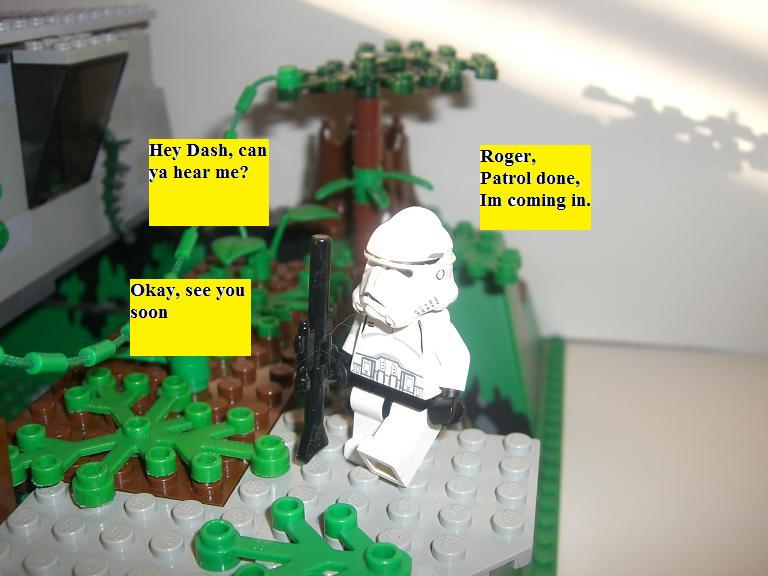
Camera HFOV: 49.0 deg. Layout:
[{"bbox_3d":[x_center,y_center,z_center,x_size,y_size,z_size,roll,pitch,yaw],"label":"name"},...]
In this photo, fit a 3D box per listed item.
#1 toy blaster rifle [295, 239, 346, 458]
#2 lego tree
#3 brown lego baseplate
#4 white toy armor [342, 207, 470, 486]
[{"bbox_3d":[-0.011,0.010,0.136,0.004,0.038,0.012,15,19,36],"label":"toy blaster rifle"},{"bbox_3d":[-0.004,-0.039,0.254,0.072,0.067,0.055,0,19,0],"label":"lego tree"},{"bbox_3d":[-0.038,0.026,0.144,0.048,0.005,0.040,4,20,11],"label":"brown lego baseplate"},{"bbox_3d":[0.002,0.009,0.132,0.025,0.043,0.020,15,24,36],"label":"white toy armor"}]

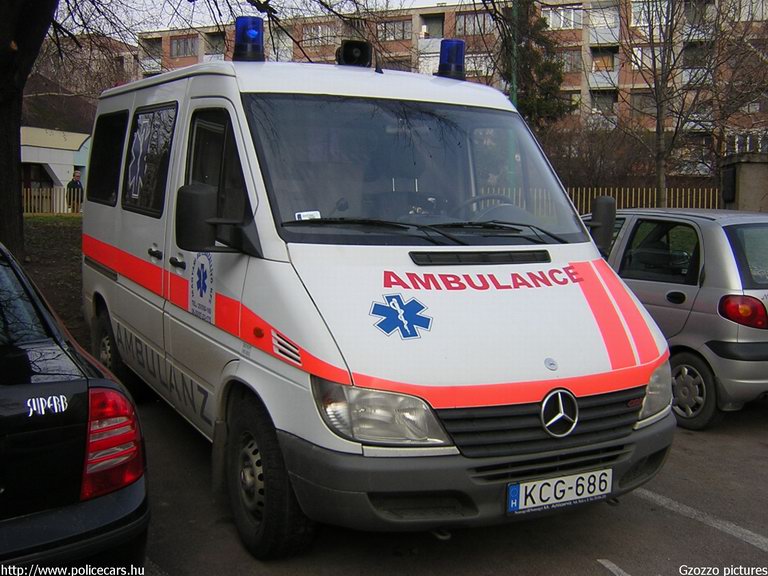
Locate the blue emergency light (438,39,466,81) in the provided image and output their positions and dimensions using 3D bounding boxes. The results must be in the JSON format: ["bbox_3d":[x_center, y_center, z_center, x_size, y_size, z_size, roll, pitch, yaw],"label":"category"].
[{"bbox_3d":[0.427,-1.401,4.930,0.157,0.243,0.157,-2,8,-28],"label":"blue emergency light"}]

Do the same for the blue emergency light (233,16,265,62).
[{"bbox_3d":[-0.722,-1.349,4.329,0.157,0.243,0.157,-2,8,-28],"label":"blue emergency light"}]

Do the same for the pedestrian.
[{"bbox_3d":[-9.474,-2.754,24.587,0.520,1.740,0.320,0,6,-18],"label":"pedestrian"}]

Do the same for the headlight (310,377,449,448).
[{"bbox_3d":[-0.006,0.458,3.004,0.455,0.233,0.314,0,7,-18],"label":"headlight"}]

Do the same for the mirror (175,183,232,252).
[{"bbox_3d":[-0.779,-0.298,3.461,0.233,0.314,0.132,0,7,-16],"label":"mirror"}]

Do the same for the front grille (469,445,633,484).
[{"bbox_3d":[0.688,0.689,3.166,0.810,0.076,0.081,-2,8,-28],"label":"front grille"}]

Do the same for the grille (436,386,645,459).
[{"bbox_3d":[0.674,0.528,3.183,1.063,0.233,0.132,-2,8,-28],"label":"grille"}]

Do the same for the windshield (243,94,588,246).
[{"bbox_3d":[0.201,-0.585,4.016,1.700,0.921,0.152,-2,-33,-28],"label":"windshield"}]

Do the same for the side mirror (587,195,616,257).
[{"bbox_3d":[1.227,-0.364,4.514,0.233,0.314,0.132,-4,9,-40],"label":"side mirror"}]

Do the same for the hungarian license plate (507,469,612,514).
[{"bbox_3d":[0.704,0.798,3.165,0.531,0.119,0.020,-2,8,-28],"label":"hungarian license plate"}]

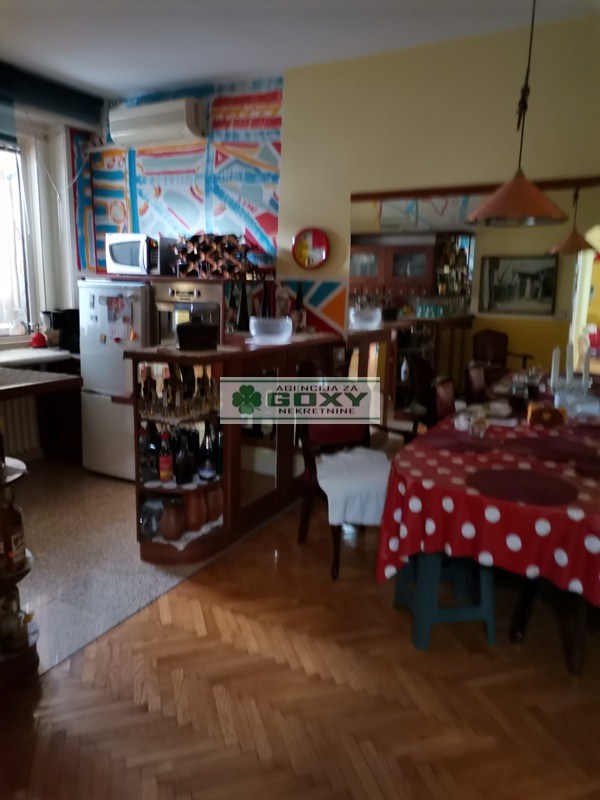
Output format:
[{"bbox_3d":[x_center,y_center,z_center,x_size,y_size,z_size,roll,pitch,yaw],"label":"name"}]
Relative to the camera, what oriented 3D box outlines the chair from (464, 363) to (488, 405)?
[{"bbox_3d":[1.436,0.233,4.139,0.520,0.900,0.470,6,12,26],"label":"chair"}]

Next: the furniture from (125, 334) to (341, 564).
[{"bbox_3d":[-0.292,0.169,3.749,0.441,1.063,1.750,6,12,28],"label":"furniture"}]

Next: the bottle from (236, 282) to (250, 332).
[{"bbox_3d":[-0.392,-0.641,4.173,0.080,0.337,0.080,7,12,28],"label":"bottle"}]

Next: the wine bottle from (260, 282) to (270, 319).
[{"bbox_3d":[-0.248,-0.683,4.320,0.080,0.340,0.080,1,10,0],"label":"wine bottle"}]

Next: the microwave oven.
[{"bbox_3d":[-1.054,-1.013,4.218,0.465,0.269,0.360,6,12,24],"label":"microwave oven"}]

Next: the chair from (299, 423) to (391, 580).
[{"bbox_3d":[0.282,0.380,3.194,0.460,0.920,0.530,-3,11,-20],"label":"chair"}]

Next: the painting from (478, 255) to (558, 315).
[{"bbox_3d":[2.478,-1.312,6.855,0.855,0.666,0.040,8,13,30],"label":"painting"}]

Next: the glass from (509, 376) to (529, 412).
[{"bbox_3d":[1.179,-0.028,3.233,0.083,0.183,0.083,7,12,28],"label":"glass"}]

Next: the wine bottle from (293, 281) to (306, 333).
[{"bbox_3d":[0.000,-0.602,3.964,0.080,0.333,0.080,1,11,0],"label":"wine bottle"}]

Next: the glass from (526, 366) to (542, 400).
[{"bbox_3d":[1.502,-0.106,3.850,0.085,0.190,0.085,6,12,26],"label":"glass"}]

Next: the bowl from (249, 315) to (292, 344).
[{"bbox_3d":[-0.176,-0.427,3.609,0.255,0.155,0.255,1,10,0],"label":"bowl"}]

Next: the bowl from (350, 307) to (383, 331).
[{"bbox_3d":[0.529,-0.654,4.850,0.255,0.160,0.255,1,10,0],"label":"bowl"}]

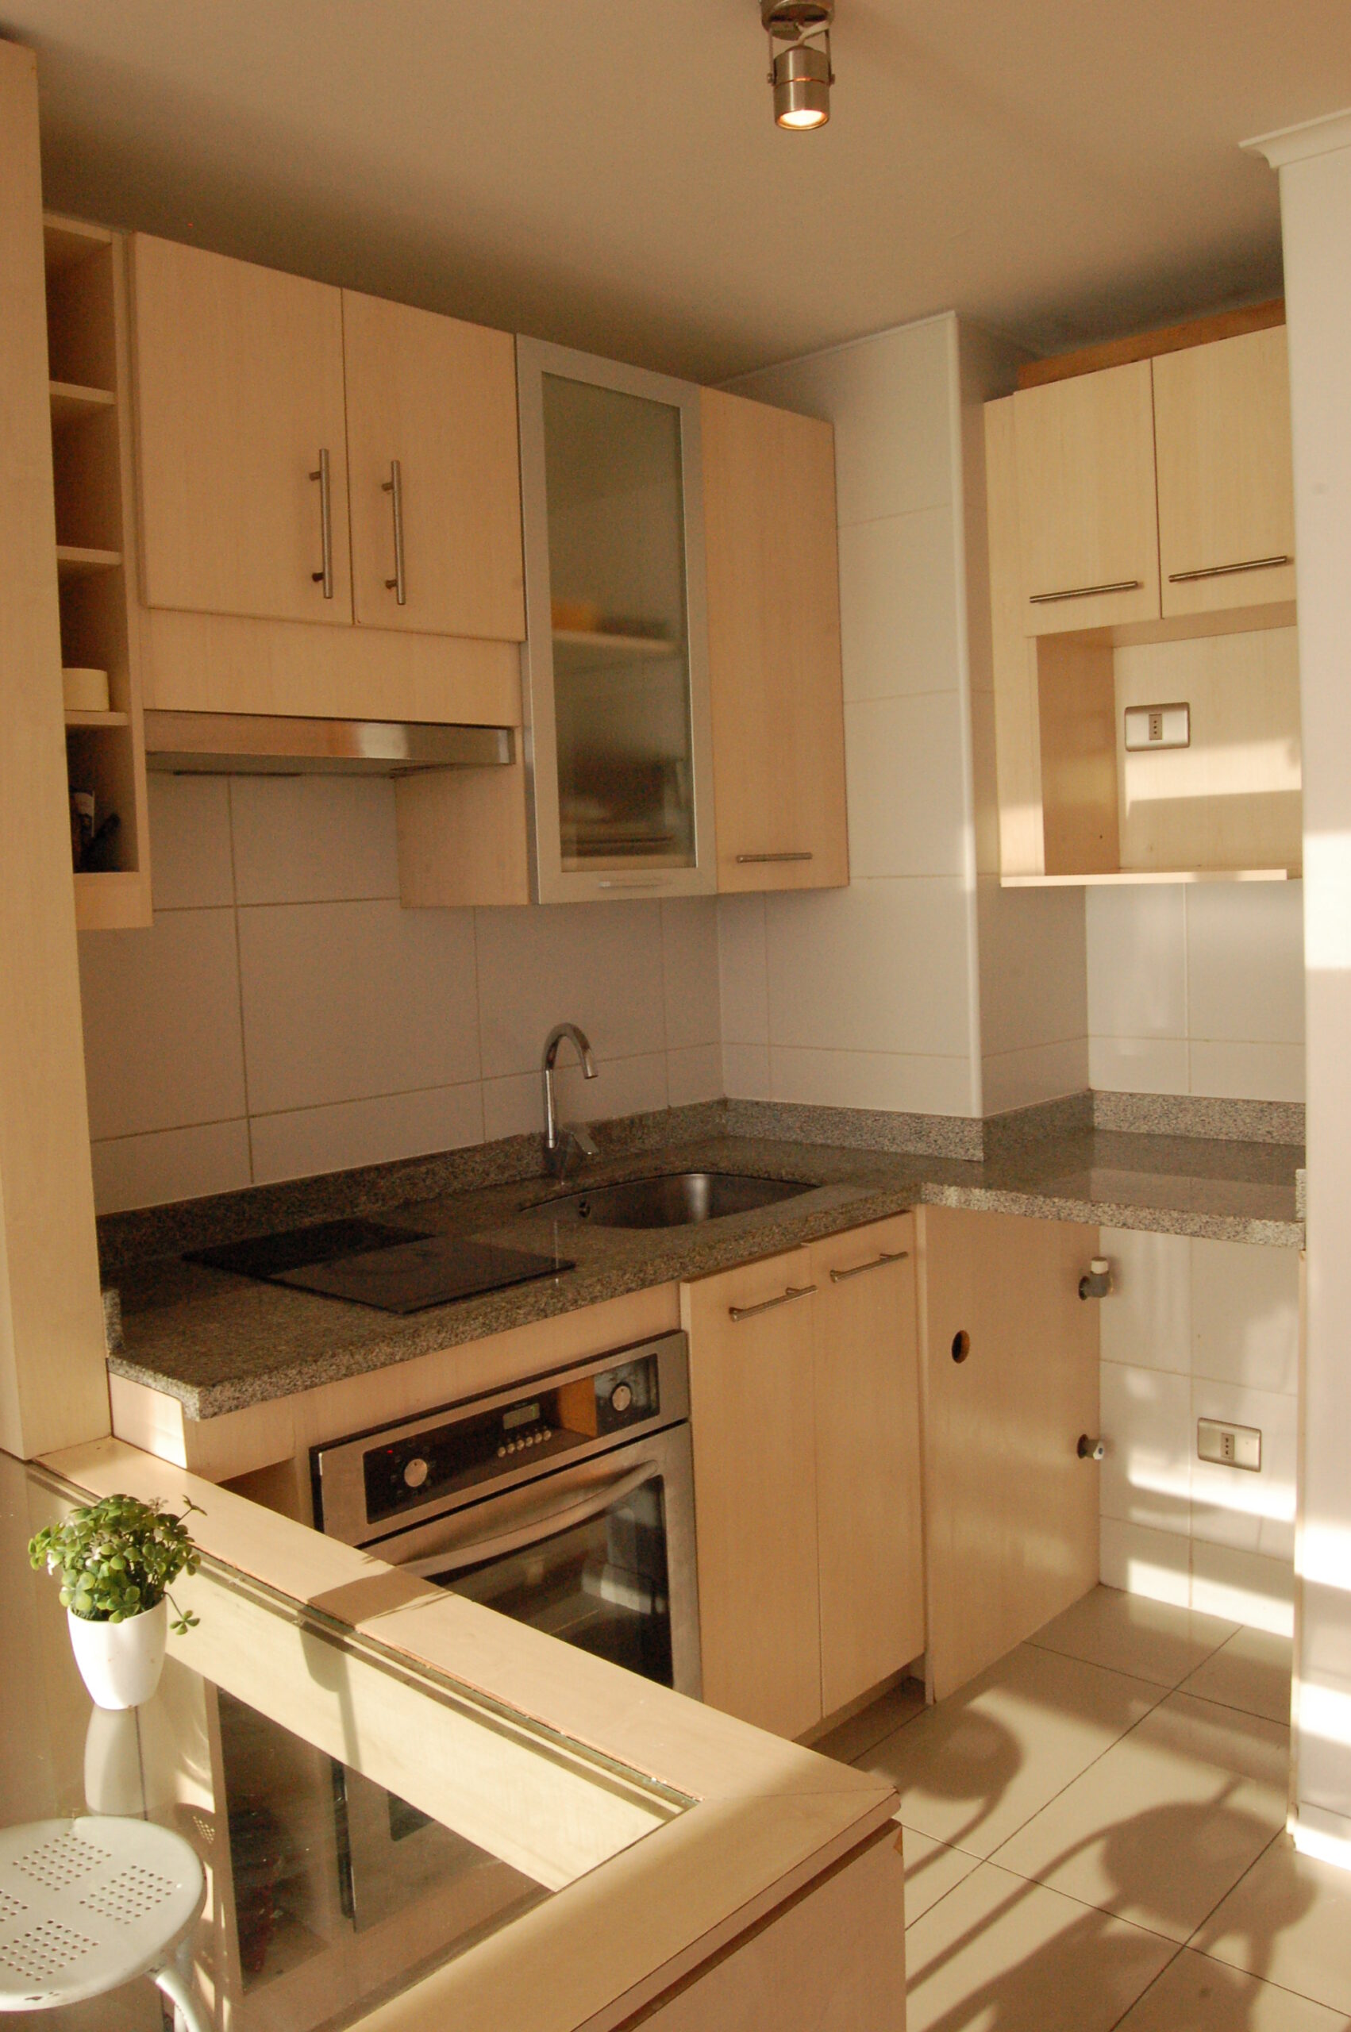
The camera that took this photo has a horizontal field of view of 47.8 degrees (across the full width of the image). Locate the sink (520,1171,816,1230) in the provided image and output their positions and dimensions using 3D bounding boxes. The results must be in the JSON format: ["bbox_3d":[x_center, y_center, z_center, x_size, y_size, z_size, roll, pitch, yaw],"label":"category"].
[{"bbox_3d":[0.004,0.401,2.664,0.369,0.170,0.487,2,5,43],"label":"sink"}]

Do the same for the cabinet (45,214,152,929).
[{"bbox_3d":[-0.845,-0.527,1.926,0.320,0.842,0.180,2,5,43],"label":"cabinet"}]

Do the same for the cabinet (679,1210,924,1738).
[{"bbox_3d":[0.015,0.737,2.548,0.580,0.793,0.583,2,5,43],"label":"cabinet"}]

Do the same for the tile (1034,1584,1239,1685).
[{"bbox_3d":[0.854,1.153,2.833,0.289,0.010,0.302,2,5,43],"label":"tile"}]

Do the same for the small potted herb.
[{"bbox_3d":[-0.414,0.428,1.122,0.120,0.157,0.120,2,5,43],"label":"small potted herb"}]

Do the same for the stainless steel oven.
[{"bbox_3d":[-0.380,0.730,2.071,0.550,0.579,0.598,2,5,43],"label":"stainless steel oven"}]

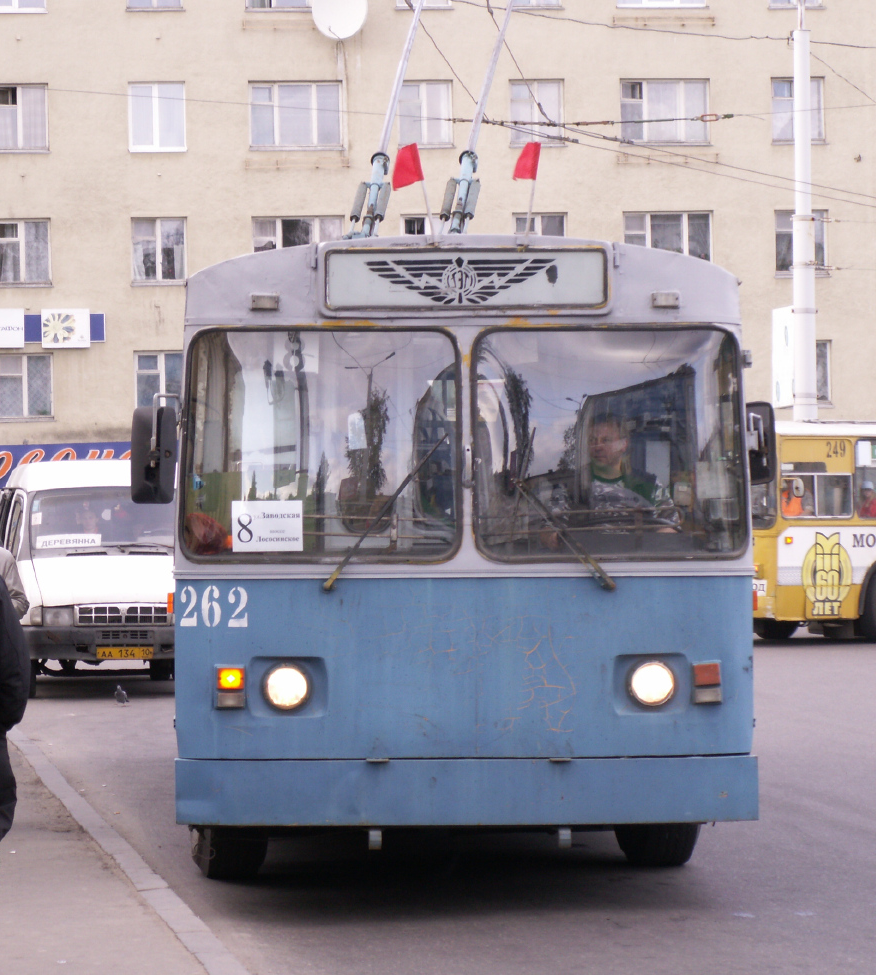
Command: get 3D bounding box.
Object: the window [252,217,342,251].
[{"bbox_3d":[-2.969,-5.107,86.729,1.987,1.369,0.120,-1,0,-7],"label":"window"}]

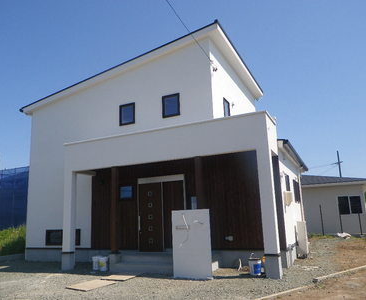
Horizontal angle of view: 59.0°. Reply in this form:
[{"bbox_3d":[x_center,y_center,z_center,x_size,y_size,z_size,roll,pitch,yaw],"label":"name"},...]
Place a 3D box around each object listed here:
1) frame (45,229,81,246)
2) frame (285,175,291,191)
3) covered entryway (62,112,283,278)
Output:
[{"bbox_3d":[-4.367,3.196,11.765,1.645,0.572,0.100,-7,-12,24],"label":"frame"},{"bbox_3d":[3.347,1.055,10.338,0.100,0.540,0.820,-7,-12,24],"label":"frame"},{"bbox_3d":[-0.537,1.445,9.509,6.500,3.890,1.440,-7,-12,24],"label":"covered entryway"}]

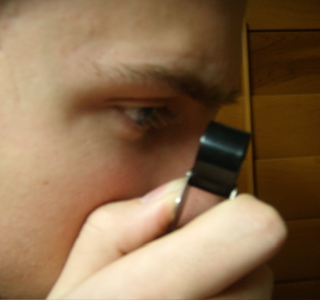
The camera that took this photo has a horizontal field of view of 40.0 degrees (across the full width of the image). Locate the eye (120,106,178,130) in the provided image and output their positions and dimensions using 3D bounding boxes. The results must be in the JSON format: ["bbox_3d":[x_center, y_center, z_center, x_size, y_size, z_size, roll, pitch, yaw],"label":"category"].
[{"bbox_3d":[-0.004,-0.012,0.167,0.014,0.011,0.028,9,1,25],"label":"eye"}]

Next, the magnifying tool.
[{"bbox_3d":[0.018,0.014,0.158,0.017,0.046,0.023,18,0,10],"label":"magnifying tool"}]

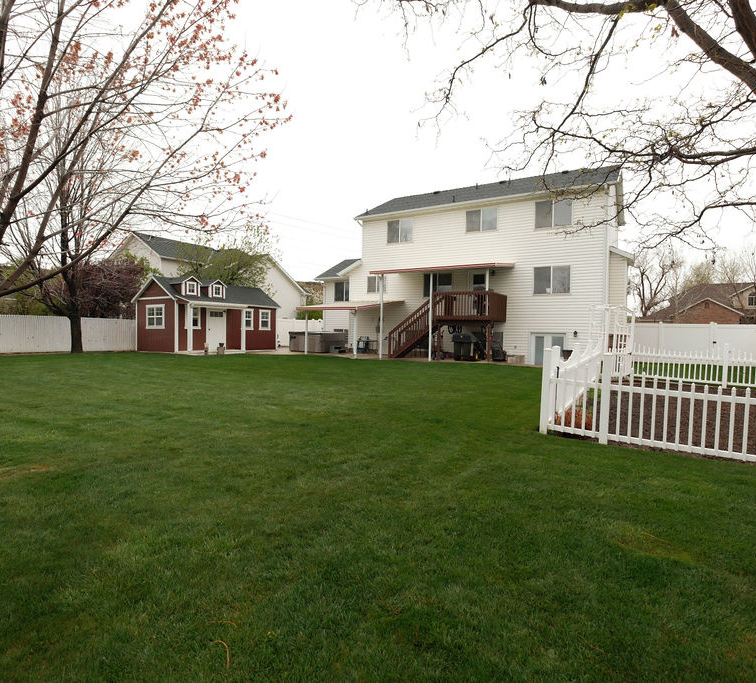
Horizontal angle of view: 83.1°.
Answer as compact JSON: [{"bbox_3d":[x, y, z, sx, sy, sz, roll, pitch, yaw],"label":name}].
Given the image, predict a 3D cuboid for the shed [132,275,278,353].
[{"bbox_3d":[-8.908,-1.368,23.350,4.100,3.730,7.000,2,2,30],"label":"shed"}]

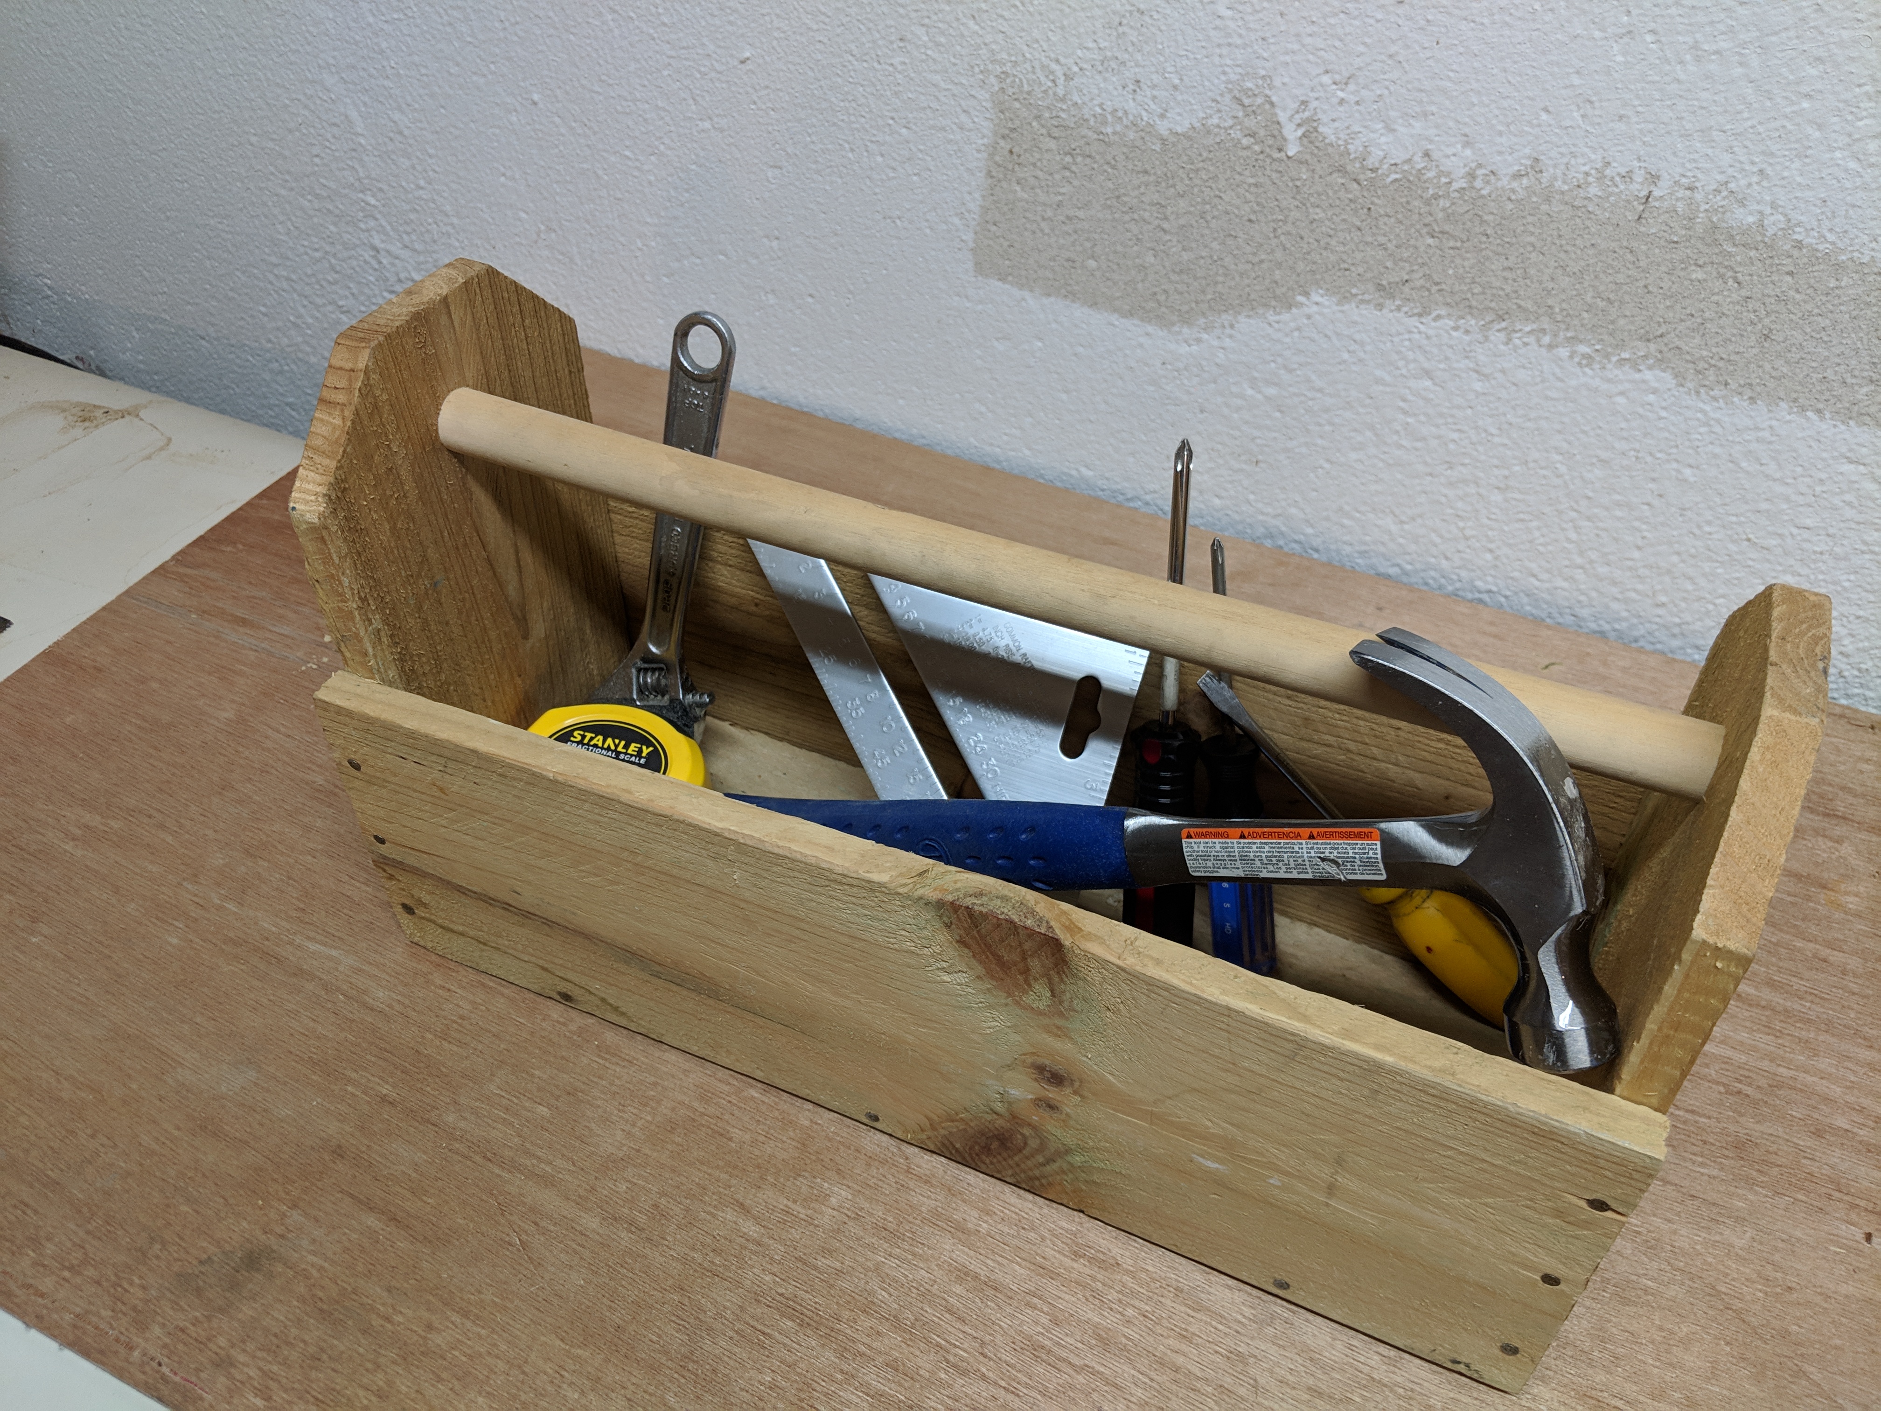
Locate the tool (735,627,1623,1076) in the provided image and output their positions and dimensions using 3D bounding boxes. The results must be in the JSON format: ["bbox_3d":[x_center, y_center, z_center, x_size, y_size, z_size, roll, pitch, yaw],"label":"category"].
[{"bbox_3d":[0.037,0.044,0.484,0.343,0.123,0.031,-3,10,40],"label":"tool"}]

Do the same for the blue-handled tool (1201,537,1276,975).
[{"bbox_3d":[0.108,0.021,0.542,0.026,0.173,0.026,4,26,28],"label":"blue-handled tool"}]

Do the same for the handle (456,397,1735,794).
[{"bbox_3d":[0.018,-0.042,0.454,0.421,0.021,0.021,17,45,18],"label":"handle"}]

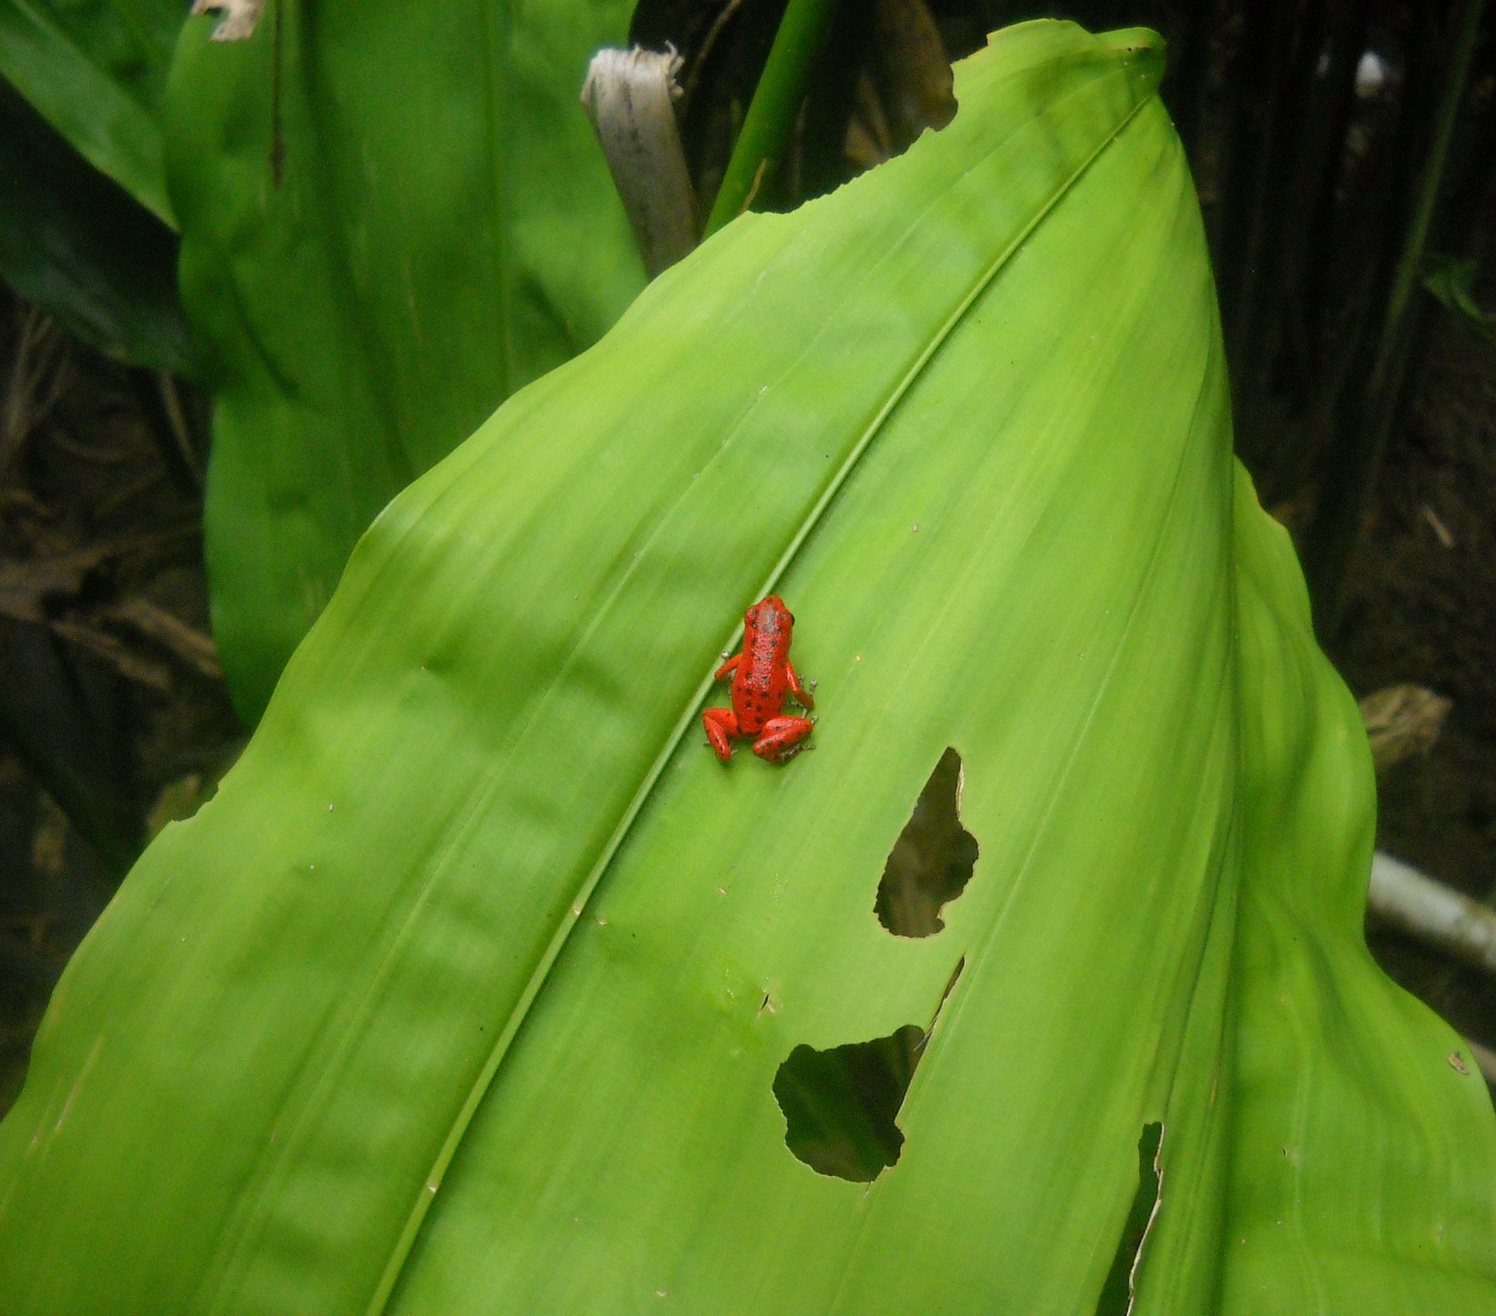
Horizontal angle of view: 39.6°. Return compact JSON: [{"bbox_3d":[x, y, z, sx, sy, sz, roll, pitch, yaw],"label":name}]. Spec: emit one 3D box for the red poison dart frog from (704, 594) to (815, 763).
[{"bbox_3d":[0.002,0.003,0.276,0.015,0.009,0.022,3,55,9],"label":"red poison dart frog"}]

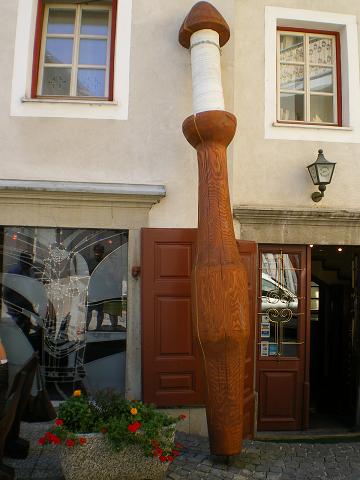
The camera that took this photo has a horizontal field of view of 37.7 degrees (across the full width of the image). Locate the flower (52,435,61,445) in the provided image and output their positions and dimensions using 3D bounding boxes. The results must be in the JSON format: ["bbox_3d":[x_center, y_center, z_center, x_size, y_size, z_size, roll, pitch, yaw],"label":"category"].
[{"bbox_3d":[-0.984,1.590,4.200,0.065,0.075,0.060,2,-5,-4],"label":"flower"}]

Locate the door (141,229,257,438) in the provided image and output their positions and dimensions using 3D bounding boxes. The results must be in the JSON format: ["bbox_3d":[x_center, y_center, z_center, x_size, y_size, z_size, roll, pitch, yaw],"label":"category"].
[{"bbox_3d":[0.206,1.002,5.690,1.240,2.235,0.100,2,-5,-4],"label":"door"}]

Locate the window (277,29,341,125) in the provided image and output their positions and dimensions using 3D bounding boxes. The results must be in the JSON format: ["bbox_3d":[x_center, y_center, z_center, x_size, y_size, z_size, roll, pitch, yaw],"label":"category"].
[{"bbox_3d":[1.561,-1.963,6.361,0.805,1.222,0.100,2,-6,-7],"label":"window"}]

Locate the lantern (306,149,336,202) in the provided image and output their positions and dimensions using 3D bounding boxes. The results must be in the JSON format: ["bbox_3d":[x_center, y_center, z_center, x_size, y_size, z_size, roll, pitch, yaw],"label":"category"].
[{"bbox_3d":[1.569,-0.729,5.888,0.260,0.575,0.310,2,-6,-7],"label":"lantern"}]

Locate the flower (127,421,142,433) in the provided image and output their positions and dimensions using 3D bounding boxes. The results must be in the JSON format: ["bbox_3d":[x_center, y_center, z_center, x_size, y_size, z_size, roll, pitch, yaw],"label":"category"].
[{"bbox_3d":[-0.363,1.487,4.200,0.120,0.090,0.100,2,-5,-4],"label":"flower"}]

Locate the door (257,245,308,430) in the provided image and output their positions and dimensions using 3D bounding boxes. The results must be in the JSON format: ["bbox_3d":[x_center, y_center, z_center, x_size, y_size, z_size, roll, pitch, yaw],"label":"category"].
[{"bbox_3d":[1.156,1.096,5.956,0.591,2.066,0.070,2,-6,-7],"label":"door"}]

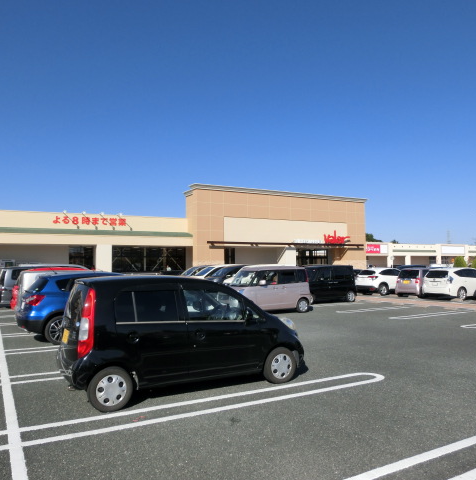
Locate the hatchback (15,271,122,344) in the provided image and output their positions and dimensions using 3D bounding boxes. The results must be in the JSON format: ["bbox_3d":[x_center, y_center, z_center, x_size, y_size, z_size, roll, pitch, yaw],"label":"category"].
[{"bbox_3d":[-3.248,1.622,11.287,4.300,1.580,1.765,2,-4,-29],"label":"hatchback"}]

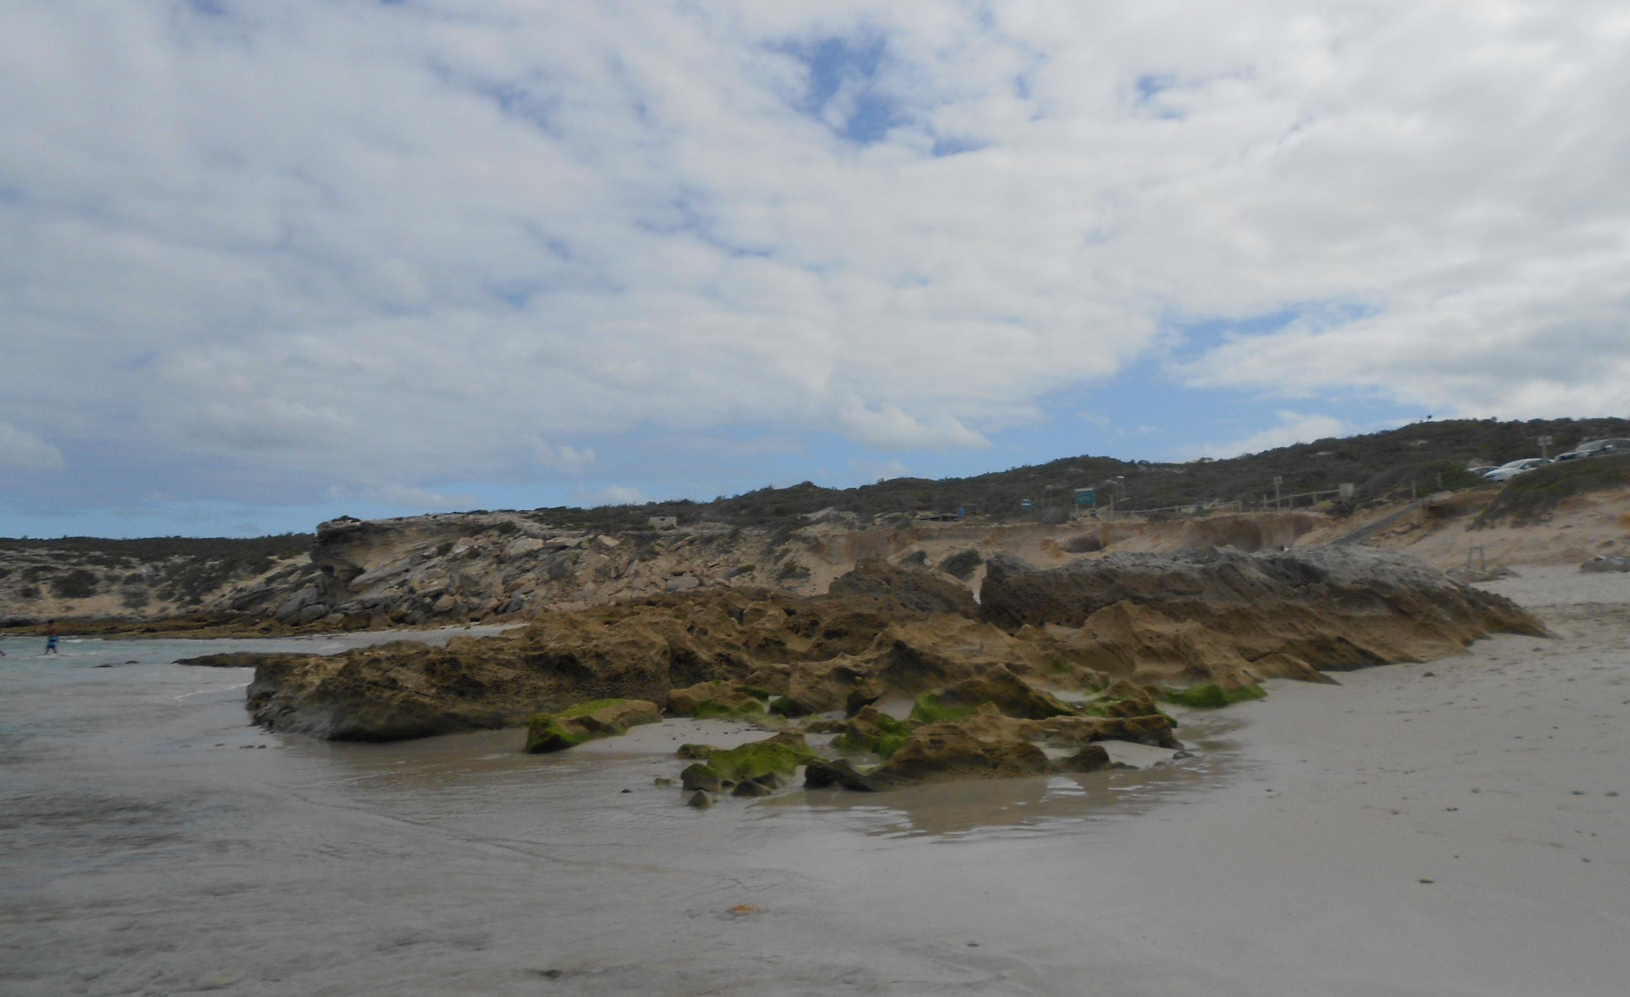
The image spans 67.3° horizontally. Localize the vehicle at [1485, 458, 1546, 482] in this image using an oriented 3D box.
[{"bbox_3d":[42.066,-1.572,73.000,4.350,1.480,1.780,-3,-4,-22],"label":"vehicle"}]

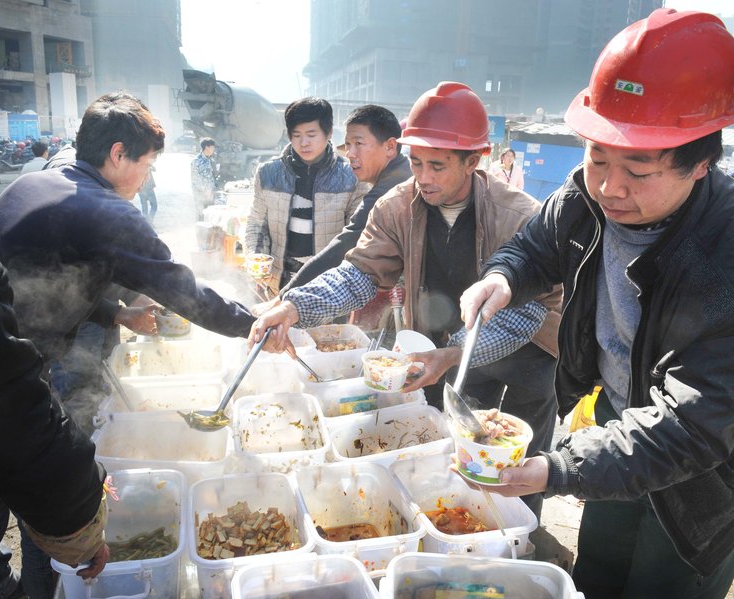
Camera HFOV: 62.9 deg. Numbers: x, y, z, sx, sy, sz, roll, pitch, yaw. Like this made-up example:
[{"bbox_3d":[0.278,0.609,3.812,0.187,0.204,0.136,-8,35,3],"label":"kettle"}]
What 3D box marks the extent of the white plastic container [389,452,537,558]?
[{"bbox_3d":[0.222,0.554,1.459,0.260,0.210,0.325,-3,15,-15],"label":"white plastic container"}]

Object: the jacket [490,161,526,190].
[{"bbox_3d":[1.660,-1.300,7.050,0.480,0.640,0.290,6,15,16],"label":"jacket"}]

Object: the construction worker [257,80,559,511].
[{"bbox_3d":[0.170,0.300,1.670,0.640,1.680,0.760,11,17,32],"label":"construction worker"}]

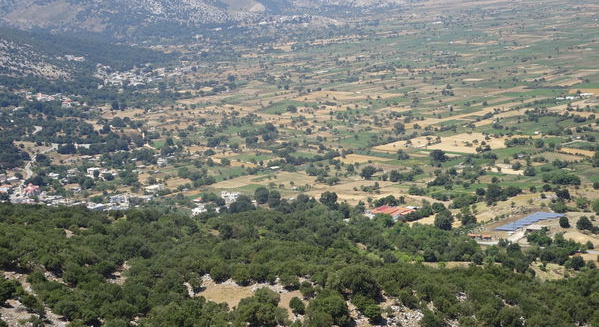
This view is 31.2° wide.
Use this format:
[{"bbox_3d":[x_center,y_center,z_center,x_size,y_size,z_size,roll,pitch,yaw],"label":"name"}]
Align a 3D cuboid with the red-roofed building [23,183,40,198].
[{"bbox_3d":[-225.372,22.789,901.991,12.500,10.800,9.800,-9,14,-40],"label":"red-roofed building"}]

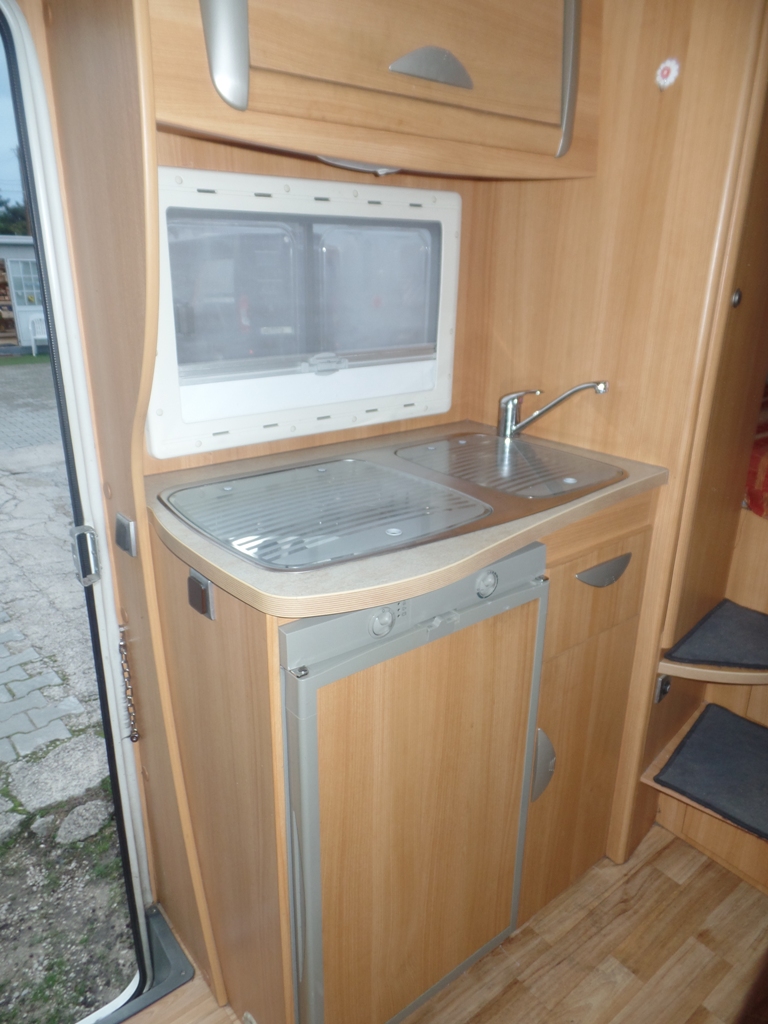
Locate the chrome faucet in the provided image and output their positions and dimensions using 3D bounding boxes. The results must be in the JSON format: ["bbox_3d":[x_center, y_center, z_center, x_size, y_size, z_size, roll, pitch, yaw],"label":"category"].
[{"bbox_3d":[0.333,-0.203,1.367,0.050,0.145,0.262,-14,24,-35],"label":"chrome faucet"}]

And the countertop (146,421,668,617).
[{"bbox_3d":[0.052,-0.040,1.161,0.853,0.028,0.604,-14,24,-35],"label":"countertop"}]

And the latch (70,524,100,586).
[{"bbox_3d":[-0.507,0.072,1.161,0.036,0.098,0.035,-14,24,-35],"label":"latch"}]

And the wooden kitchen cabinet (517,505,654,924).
[{"bbox_3d":[0.235,0.333,1.514,0.309,0.908,0.506,-14,24,-35],"label":"wooden kitchen cabinet"}]

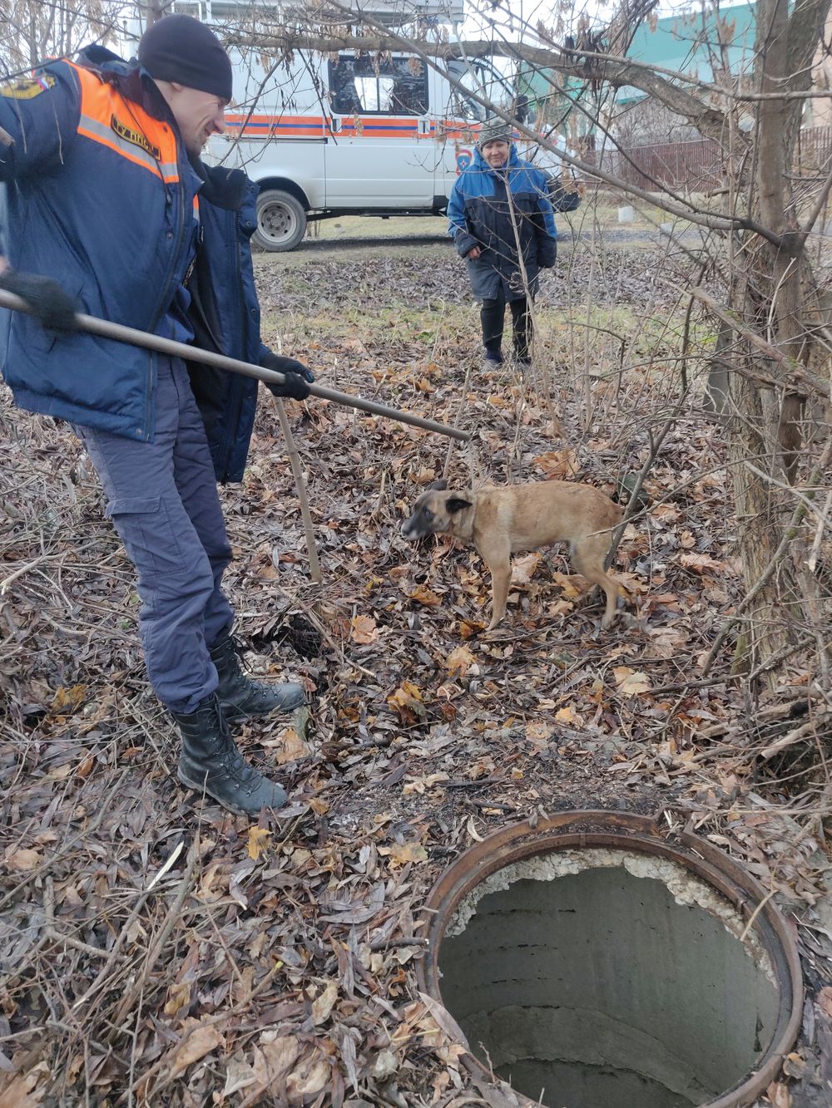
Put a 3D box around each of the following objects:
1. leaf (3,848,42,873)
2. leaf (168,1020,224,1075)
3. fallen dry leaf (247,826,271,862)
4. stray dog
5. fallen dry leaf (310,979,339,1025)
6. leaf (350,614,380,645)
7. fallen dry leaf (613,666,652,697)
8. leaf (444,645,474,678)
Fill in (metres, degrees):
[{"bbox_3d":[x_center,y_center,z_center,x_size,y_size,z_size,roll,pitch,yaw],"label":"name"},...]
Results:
[{"bbox_3d":[-0.852,0.664,1.737,0.082,0.018,0.055,-10,27,-20],"label":"leaf"},{"bbox_3d":[-0.365,0.822,1.336,0.050,0.022,0.095,20,32,37],"label":"leaf"},{"bbox_3d":[-0.342,0.633,1.752,0.050,0.022,0.075,-1,25,0],"label":"fallen dry leaf"},{"bbox_3d":[0.303,0.004,2.500,0.695,0.485,0.190,-1,25,0],"label":"stray dog"},{"bbox_3d":[-0.159,0.784,1.402,0.036,0.020,0.075,9,27,20],"label":"fallen dry leaf"},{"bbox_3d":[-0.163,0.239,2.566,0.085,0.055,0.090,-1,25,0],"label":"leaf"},{"bbox_3d":[0.611,0.358,2.258,0.095,0.030,0.100,6,26,14],"label":"fallen dry leaf"},{"bbox_3d":[0.130,0.317,2.378,0.085,0.045,0.100,-1,25,0],"label":"leaf"}]

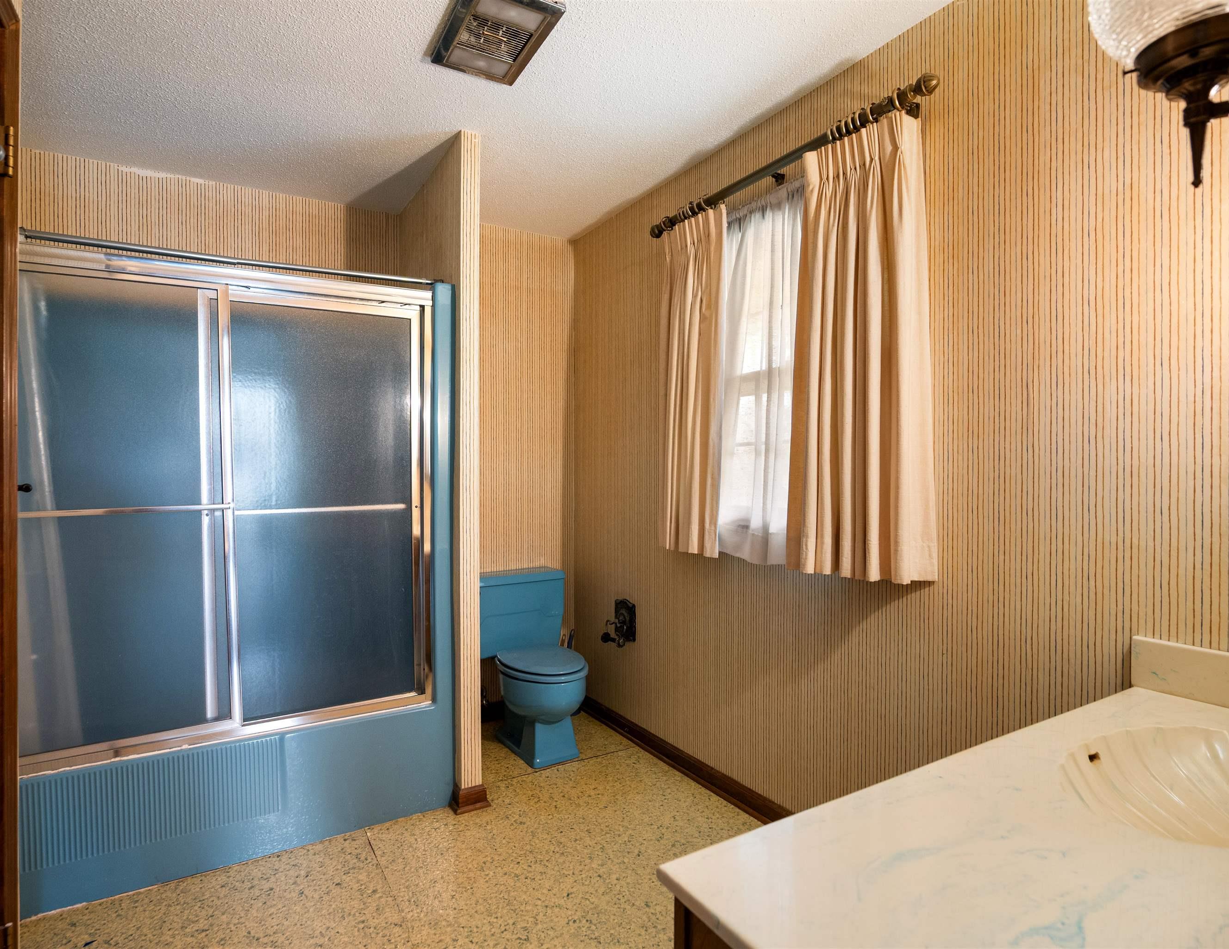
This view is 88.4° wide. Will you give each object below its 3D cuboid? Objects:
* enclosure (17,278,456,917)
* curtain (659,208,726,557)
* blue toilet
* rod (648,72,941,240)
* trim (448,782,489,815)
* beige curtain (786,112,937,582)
[{"bbox_3d":[-1.401,0.261,2.306,1.435,1.905,0.780,0,-1,-31],"label":"enclosure"},{"bbox_3d":[0.317,-0.332,2.424,0.113,1.260,0.370,0,-1,-31],"label":"curtain"},{"bbox_3d":[-0.387,0.852,2.879,0.495,0.725,0.690,0,-1,-31],"label":"blue toilet"},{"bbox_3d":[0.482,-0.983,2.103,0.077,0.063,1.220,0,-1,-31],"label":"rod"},{"bbox_3d":[-0.535,1.169,2.320,0.115,0.082,0.093,0,-1,-31],"label":"trim"},{"bbox_3d":[0.685,-0.335,1.820,0.113,1.245,0.425,0,-1,-31],"label":"beige curtain"}]

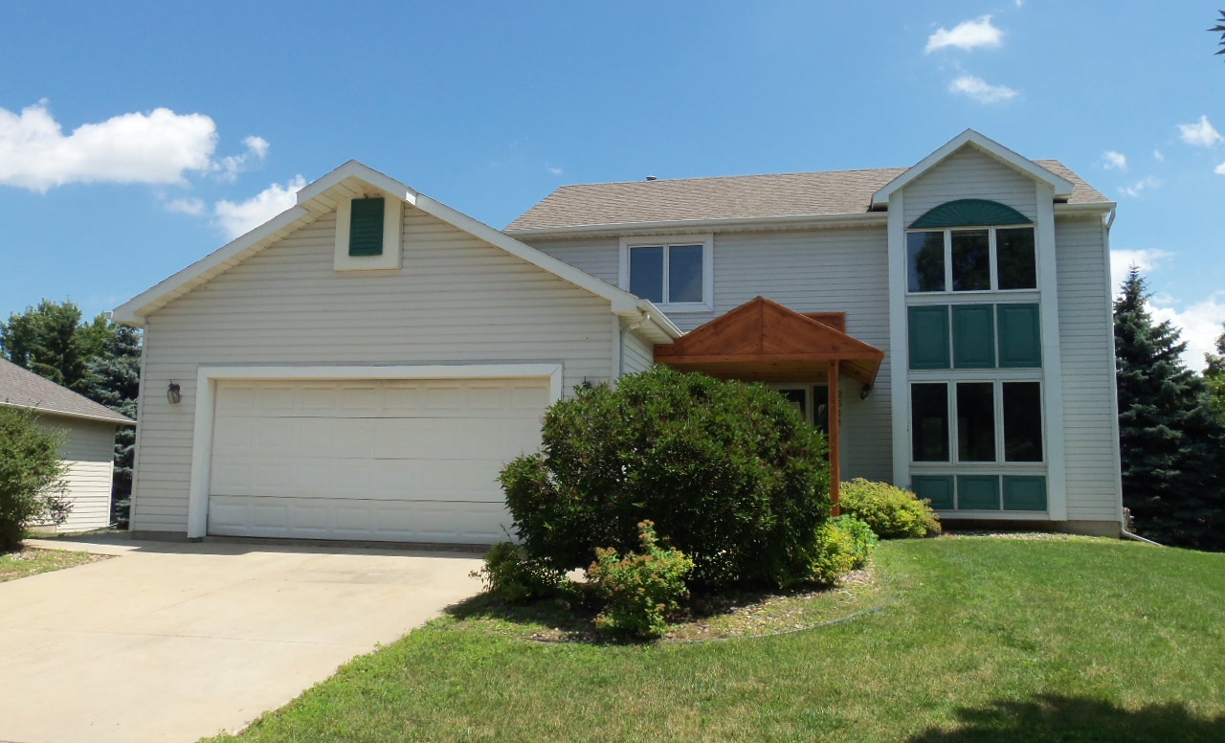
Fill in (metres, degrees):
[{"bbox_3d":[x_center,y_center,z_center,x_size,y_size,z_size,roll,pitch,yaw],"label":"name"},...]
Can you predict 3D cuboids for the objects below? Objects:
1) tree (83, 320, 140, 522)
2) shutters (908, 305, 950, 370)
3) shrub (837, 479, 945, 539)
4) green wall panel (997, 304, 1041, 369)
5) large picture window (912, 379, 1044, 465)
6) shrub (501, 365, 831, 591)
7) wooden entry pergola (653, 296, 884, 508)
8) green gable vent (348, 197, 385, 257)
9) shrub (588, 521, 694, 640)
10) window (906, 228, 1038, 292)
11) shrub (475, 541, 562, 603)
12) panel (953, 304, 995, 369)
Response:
[{"bbox_3d":[-13.278,1.333,27.998,3.000,5.838,3.000,-1,-7,12],"label":"tree"},{"bbox_3d":[5.619,-0.606,18.233,0.718,1.169,0.050,-1,-7,12],"label":"shutters"},{"bbox_3d":[4.589,2.267,16.971,1.653,0.967,1.350,-1,-7,12],"label":"shrub"},{"bbox_3d":[7.109,-0.629,17.918,0.725,1.149,0.050,-1,-7,12],"label":"green wall panel"},{"bbox_3d":[6.351,0.888,17.888,2.190,1.504,0.100,-1,-7,12],"label":"large picture window"},{"bbox_3d":[0.658,1.077,11.312,3.466,2.289,2.500,-1,-7,12],"label":"shrub"},{"bbox_3d":[2.656,0.870,16.911,3.340,3.530,3.950,-1,-7,12],"label":"wooden entry pergola"},{"bbox_3d":[-3.279,-1.925,13.698,0.479,0.813,0.050,-1,-7,12],"label":"green gable vent"},{"bbox_3d":[0.228,1.678,8.447,0.880,0.882,0.850,-1,-7,12],"label":"shrub"},{"bbox_3d":[6.357,-1.986,18.240,2.201,1.215,0.100,-1,-7,12],"label":"window"},{"bbox_3d":[-0.898,1.883,9.742,0.852,0.551,0.800,1,-7,0],"label":"shrub"},{"bbox_3d":[6.378,-0.618,18.073,0.705,1.125,0.050,-1,-7,12],"label":"panel"}]

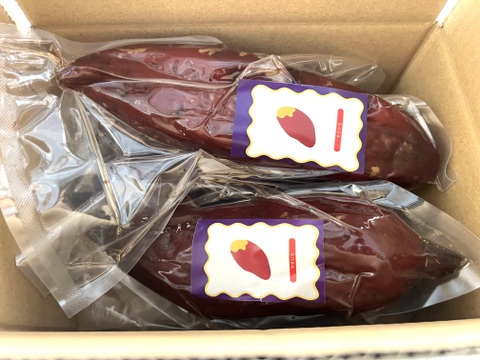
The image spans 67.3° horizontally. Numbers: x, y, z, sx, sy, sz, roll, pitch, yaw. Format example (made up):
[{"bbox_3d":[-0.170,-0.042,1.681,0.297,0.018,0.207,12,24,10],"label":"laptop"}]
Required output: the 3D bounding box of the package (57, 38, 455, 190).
[{"bbox_3d":[0.001,-0.038,0.211,0.228,0.058,0.068,11,75,5],"label":"package"}]

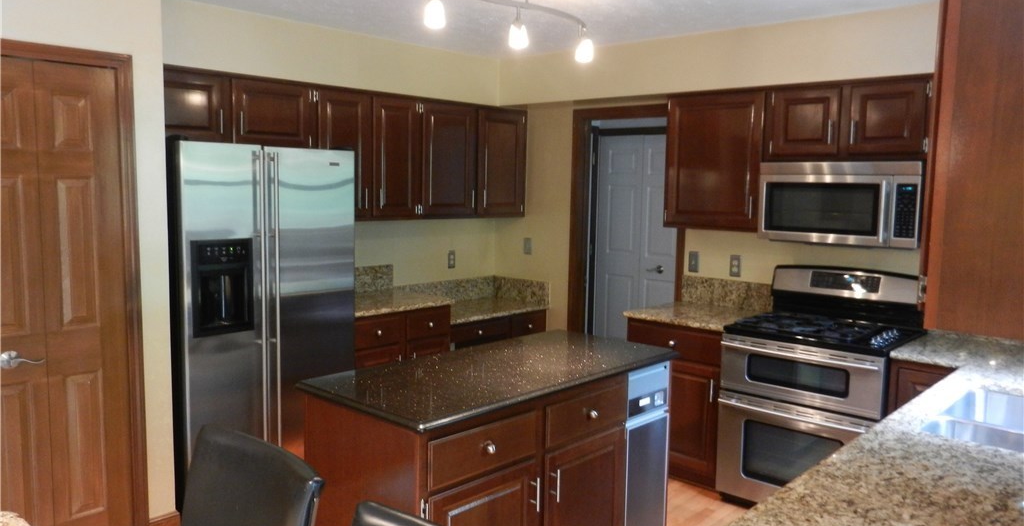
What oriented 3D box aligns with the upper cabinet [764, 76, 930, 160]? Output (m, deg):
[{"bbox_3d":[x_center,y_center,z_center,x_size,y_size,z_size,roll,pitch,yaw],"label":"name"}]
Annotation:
[{"bbox_3d":[1.693,-0.700,3.683,0.765,0.375,0.360,7,9,43],"label":"upper cabinet"}]

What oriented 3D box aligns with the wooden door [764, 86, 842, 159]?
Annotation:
[{"bbox_3d":[1.441,-0.701,3.675,0.368,0.332,0.022,7,9,43],"label":"wooden door"}]

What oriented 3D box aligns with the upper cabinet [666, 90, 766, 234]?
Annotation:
[{"bbox_3d":[1.202,-0.568,4.158,0.573,0.763,0.360,7,9,43],"label":"upper cabinet"}]

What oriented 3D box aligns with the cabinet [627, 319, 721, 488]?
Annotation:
[{"bbox_3d":[1.058,0.769,4.223,0.580,0.875,0.620,7,9,43],"label":"cabinet"}]

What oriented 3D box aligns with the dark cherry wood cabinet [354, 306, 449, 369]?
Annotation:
[{"bbox_3d":[-0.847,0.696,4.558,0.605,0.870,0.710,7,9,43],"label":"dark cherry wood cabinet"}]

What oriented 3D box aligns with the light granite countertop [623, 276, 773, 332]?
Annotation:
[{"bbox_3d":[1.060,0.229,4.186,0.625,0.217,0.620,7,9,43],"label":"light granite countertop"}]

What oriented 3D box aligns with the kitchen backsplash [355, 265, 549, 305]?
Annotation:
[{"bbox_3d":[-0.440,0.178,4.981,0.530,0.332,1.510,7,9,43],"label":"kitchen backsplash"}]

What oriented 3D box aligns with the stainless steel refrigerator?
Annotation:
[{"bbox_3d":[-1.361,0.297,3.857,0.695,1.795,0.910,7,9,43],"label":"stainless steel refrigerator"}]

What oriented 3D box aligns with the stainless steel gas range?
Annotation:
[{"bbox_3d":[1.536,0.659,3.715,0.757,1.235,0.690,7,9,43],"label":"stainless steel gas range"}]

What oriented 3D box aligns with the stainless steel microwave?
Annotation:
[{"bbox_3d":[1.677,-0.300,3.711,0.756,0.408,0.395,7,9,43],"label":"stainless steel microwave"}]

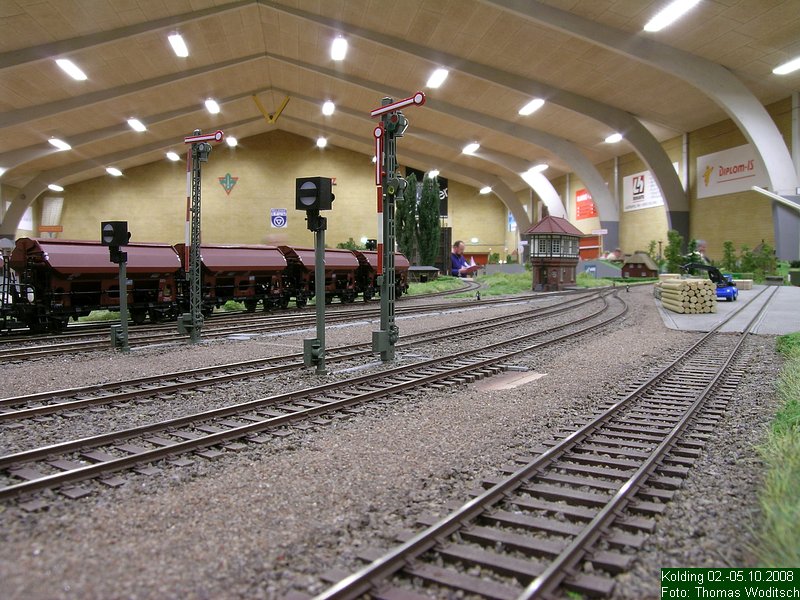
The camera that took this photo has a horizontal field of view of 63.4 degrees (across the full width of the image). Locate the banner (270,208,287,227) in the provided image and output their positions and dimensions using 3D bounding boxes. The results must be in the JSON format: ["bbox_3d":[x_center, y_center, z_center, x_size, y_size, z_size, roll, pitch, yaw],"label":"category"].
[{"bbox_3d":[-6.461,-4.365,34.682,0.849,1.042,0.030,-1,3,-9],"label":"banner"}]

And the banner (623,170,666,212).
[{"bbox_3d":[8.218,-3.652,21.384,0.030,1.246,3.459,-1,3,-9],"label":"banner"}]

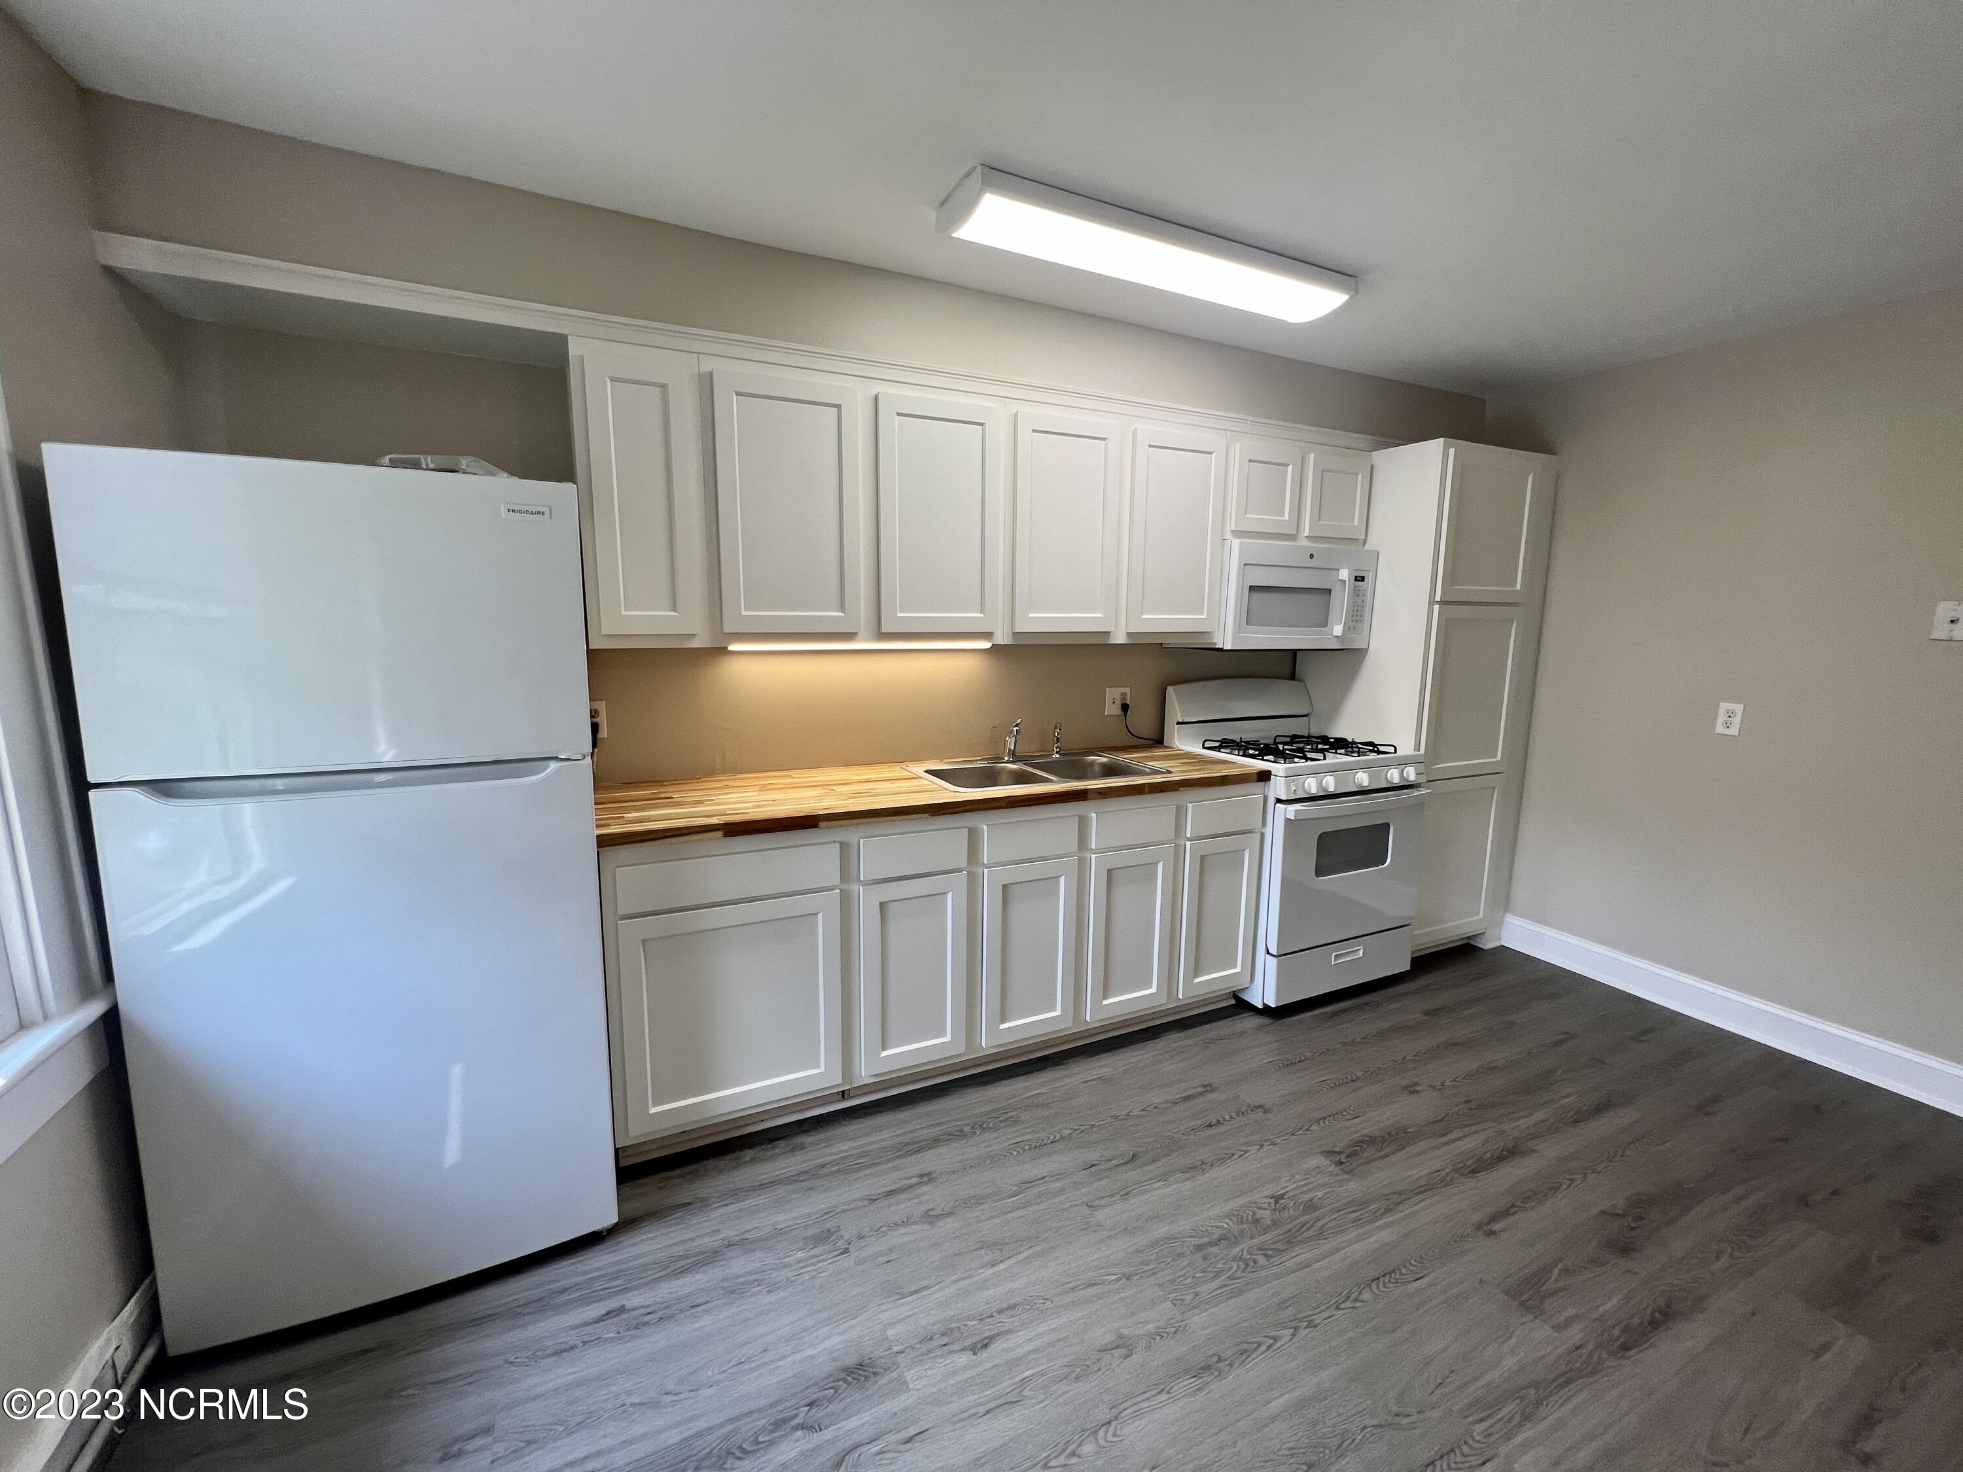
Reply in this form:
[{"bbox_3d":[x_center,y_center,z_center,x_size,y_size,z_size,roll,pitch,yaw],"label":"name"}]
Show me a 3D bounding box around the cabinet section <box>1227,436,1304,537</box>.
[{"bbox_3d":[1.025,-0.967,2.953,0.390,0.365,0.310,-3,8,-24],"label":"cabinet section"}]

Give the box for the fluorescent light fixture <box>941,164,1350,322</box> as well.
[{"bbox_3d":[0.504,-1.288,1.997,1.211,0.070,0.215,-3,9,-24],"label":"fluorescent light fixture"}]

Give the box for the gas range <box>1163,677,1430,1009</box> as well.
[{"bbox_3d":[1.246,0.381,2.988,0.757,1.180,0.685,-3,9,-24],"label":"gas range"}]

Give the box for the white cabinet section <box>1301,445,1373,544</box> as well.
[{"bbox_3d":[1.373,-0.986,3.110,0.375,0.365,0.310,-3,8,-24],"label":"white cabinet section"}]

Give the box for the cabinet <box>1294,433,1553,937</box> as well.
[{"bbox_3d":[1.897,-0.118,3.284,0.714,2.096,0.630,-3,9,-24],"label":"cabinet"}]

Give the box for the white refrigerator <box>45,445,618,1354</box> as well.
[{"bbox_3d":[-1.301,0.296,1.744,0.735,1.655,0.755,-3,9,-25],"label":"white refrigerator"}]

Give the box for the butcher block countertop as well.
[{"bbox_3d":[-0.070,0.150,2.408,2.070,0.038,0.635,-3,9,-24],"label":"butcher block countertop"}]

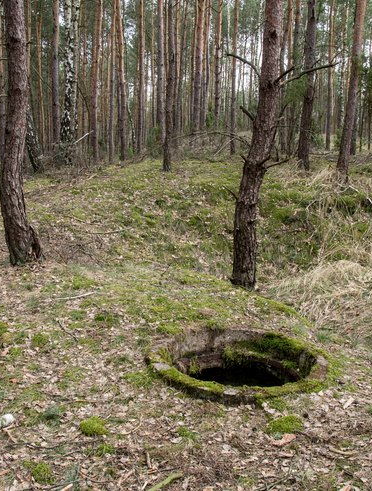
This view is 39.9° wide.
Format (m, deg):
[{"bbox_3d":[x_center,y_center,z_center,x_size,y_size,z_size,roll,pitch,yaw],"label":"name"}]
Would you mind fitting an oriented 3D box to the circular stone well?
[{"bbox_3d":[0.387,1.001,3.924,1.360,0.300,1.360,0,9,0],"label":"circular stone well"}]

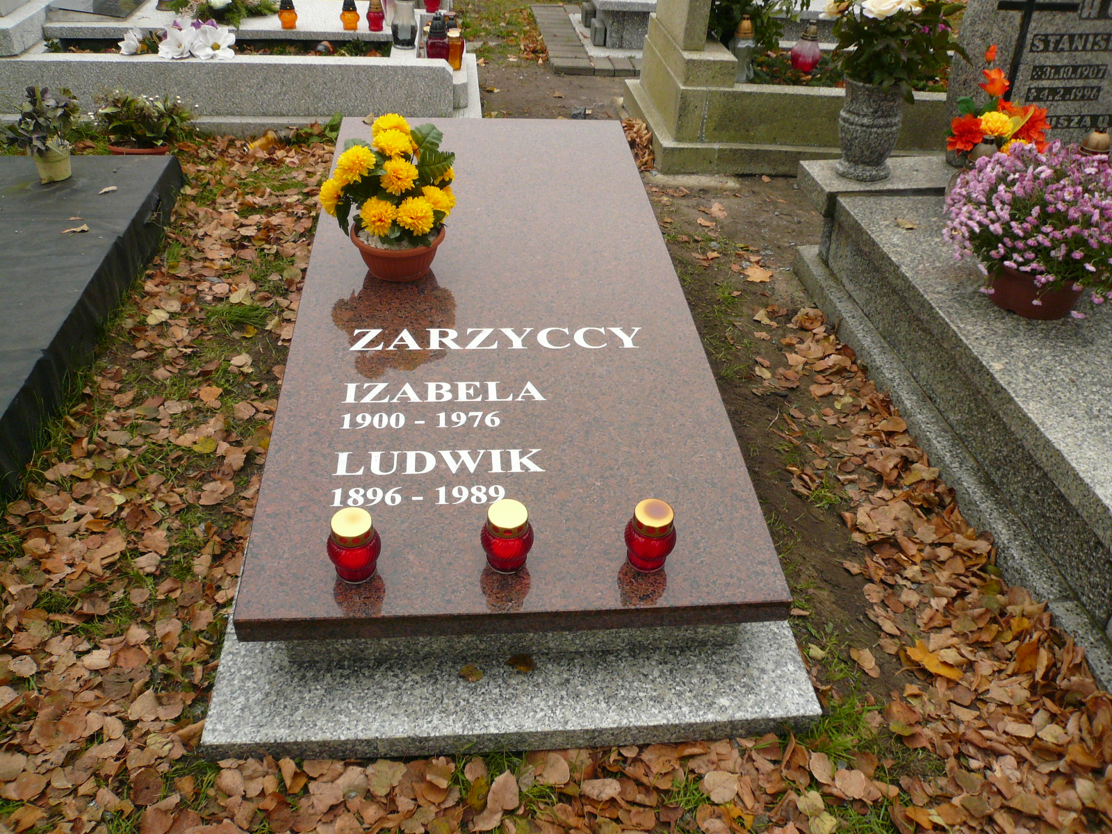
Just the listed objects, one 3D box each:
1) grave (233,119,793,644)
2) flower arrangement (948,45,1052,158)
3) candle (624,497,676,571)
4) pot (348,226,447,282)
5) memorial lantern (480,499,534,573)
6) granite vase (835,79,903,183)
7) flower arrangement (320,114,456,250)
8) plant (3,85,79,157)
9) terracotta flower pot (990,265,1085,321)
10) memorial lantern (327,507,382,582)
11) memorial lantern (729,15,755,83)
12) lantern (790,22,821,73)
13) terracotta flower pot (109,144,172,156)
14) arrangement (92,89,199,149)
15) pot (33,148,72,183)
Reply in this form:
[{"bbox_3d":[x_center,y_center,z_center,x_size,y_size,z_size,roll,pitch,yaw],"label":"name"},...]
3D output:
[{"bbox_3d":[-0.142,-0.318,2.251,0.914,0.056,2.006,-1,41,-5],"label":"grave"},{"bbox_3d":[1.363,-0.957,2.780,0.320,0.370,0.230,-3,36,-5],"label":"flower arrangement"},{"bbox_3d":[0.160,0.205,1.523,0.087,0.123,0.087,-1,41,-5],"label":"candle"},{"bbox_3d":[-0.386,-0.414,2.220,0.228,0.112,0.228,-1,41,-5],"label":"pot"},{"bbox_3d":[-0.081,0.202,1.500,0.087,0.117,0.087,-2,41,-6],"label":"memorial lantern"},{"bbox_3d":[0.985,-0.909,2.830,0.197,0.288,0.197,-4,35,-4],"label":"granite vase"},{"bbox_3d":[-0.390,-0.553,2.091,0.314,0.290,0.300,-1,41,-5],"label":"flower arrangement"},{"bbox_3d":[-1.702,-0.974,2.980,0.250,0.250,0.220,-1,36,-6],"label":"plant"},{"bbox_3d":[1.171,-0.332,2.227,0.235,0.100,0.235,2,37,-1],"label":"terracotta flower pot"},{"bbox_3d":[-0.336,0.214,1.482,0.089,0.120,0.089,-1,41,-5],"label":"memorial lantern"},{"bbox_3d":[0.750,-1.467,3.564,0.105,0.260,0.105,-1,37,-5],"label":"memorial lantern"},{"bbox_3d":[1.090,-1.611,3.920,0.125,0.210,0.125,-3,36,-5],"label":"lantern"},{"bbox_3d":[-1.592,-0.991,3.460,0.235,0.105,0.150,-1,36,-6],"label":"terracotta flower pot"},{"bbox_3d":[-1.516,-1.094,3.318,0.390,0.210,0.310,-1,37,-5],"label":"arrangement"},{"bbox_3d":[-1.700,-0.863,3.050,0.125,0.100,0.125,2,36,-8],"label":"pot"}]

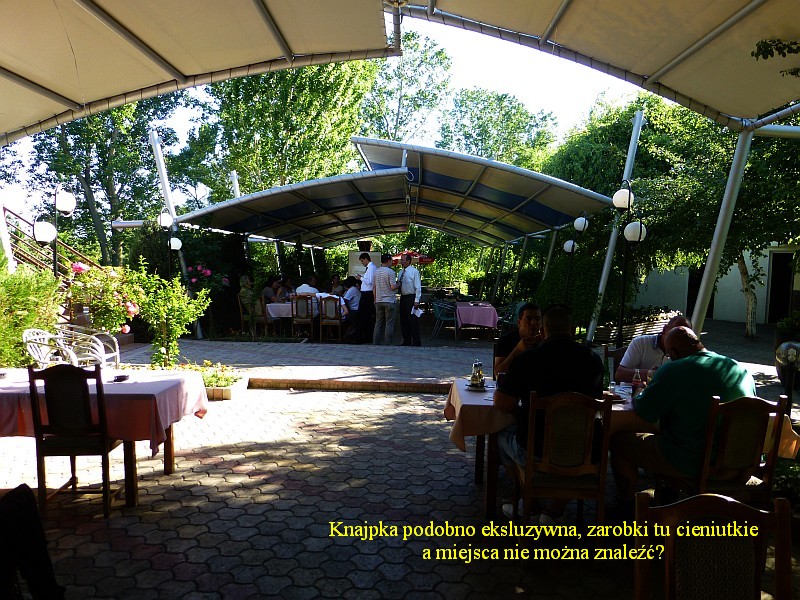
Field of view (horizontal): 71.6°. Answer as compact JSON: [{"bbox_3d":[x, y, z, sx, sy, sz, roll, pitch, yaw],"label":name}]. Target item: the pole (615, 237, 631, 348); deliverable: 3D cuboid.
[{"bbox_3d":[3.294,0.074,8.212,0.110,2.000,0.110,1,3,0],"label":"pole"}]

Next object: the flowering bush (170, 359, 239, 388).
[{"bbox_3d":[-2.470,0.880,7.009,0.720,0.270,0.680,1,3,0],"label":"flowering bush"}]

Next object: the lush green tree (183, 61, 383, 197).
[{"bbox_3d":[-5.469,-5.924,26.729,8.200,11.800,7.800,1,3,0],"label":"lush green tree"}]

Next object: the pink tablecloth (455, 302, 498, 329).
[{"bbox_3d":[1.629,0.328,11.732,0.860,0.400,1.150,1,3,0],"label":"pink tablecloth"}]

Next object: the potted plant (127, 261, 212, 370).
[{"bbox_3d":[-3.240,0.250,7.778,1.120,1.590,1.020,0,3,0],"label":"potted plant"}]

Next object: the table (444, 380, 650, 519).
[{"bbox_3d":[1.130,0.998,3.825,1.600,0.760,0.840,0,3,0],"label":"table"}]

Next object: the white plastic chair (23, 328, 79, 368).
[{"bbox_3d":[-4.170,0.777,6.907,0.640,0.840,0.580,0,3,-2],"label":"white plastic chair"}]

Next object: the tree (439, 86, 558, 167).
[{"bbox_3d":[6.550,-7.439,37.652,7.800,14.100,7.600,1,3,0],"label":"tree"}]

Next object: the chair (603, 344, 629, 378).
[{"bbox_3d":[1.880,0.861,4.278,0.470,0.980,0.530,0,3,0],"label":"chair"}]

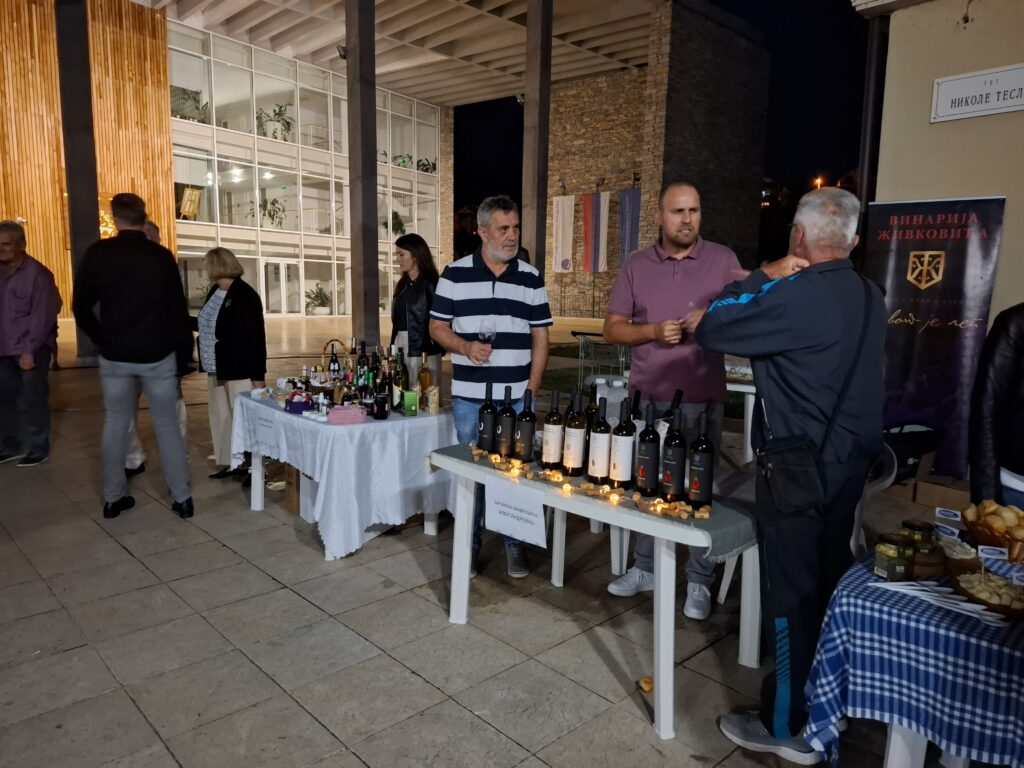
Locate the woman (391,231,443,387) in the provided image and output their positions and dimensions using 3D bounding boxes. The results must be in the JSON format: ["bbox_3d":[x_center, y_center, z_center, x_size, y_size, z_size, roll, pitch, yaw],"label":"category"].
[{"bbox_3d":[-0.599,-0.092,4.401,0.420,1.720,0.300,7,10,41],"label":"woman"}]

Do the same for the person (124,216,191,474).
[{"bbox_3d":[-2.616,-0.274,4.958,0.510,1.837,0.340,0,7,-5],"label":"person"}]

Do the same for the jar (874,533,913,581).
[{"bbox_3d":[0.905,0.406,1.608,0.086,0.090,0.086,1,7,0],"label":"jar"}]

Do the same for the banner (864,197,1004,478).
[{"bbox_3d":[2.970,-0.271,4.931,0.860,2.070,0.120,4,8,27],"label":"banner"}]

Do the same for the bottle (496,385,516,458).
[{"bbox_3d":[-0.021,0.149,2.790,0.077,0.299,0.077,1,7,0],"label":"bottle"}]

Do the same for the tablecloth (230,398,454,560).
[{"bbox_3d":[-1.030,0.441,4.096,0.860,0.670,1.380,-5,9,-40],"label":"tablecloth"}]

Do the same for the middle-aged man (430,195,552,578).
[{"bbox_3d":[-0.086,0.006,3.318,0.600,1.802,0.380,0,7,-10],"label":"middle-aged man"}]

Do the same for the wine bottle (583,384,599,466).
[{"bbox_3d":[0.321,0.154,2.688,0.074,0.311,0.074,1,7,0],"label":"wine bottle"}]

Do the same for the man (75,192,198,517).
[{"bbox_3d":[-2.230,-0.163,4.020,0.620,1.860,0.380,-2,8,-24],"label":"man"}]

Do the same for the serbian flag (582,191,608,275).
[{"bbox_3d":[4.035,-7.330,32.995,1.360,3.747,0.100,7,9,38],"label":"serbian flag"}]

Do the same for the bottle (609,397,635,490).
[{"bbox_3d":[0.379,0.205,2.344,0.075,0.300,0.075,1,7,0],"label":"bottle"}]

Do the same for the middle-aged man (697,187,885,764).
[{"bbox_3d":[0.878,0.285,2.068,0.520,1.661,0.550,7,9,40],"label":"middle-aged man"}]

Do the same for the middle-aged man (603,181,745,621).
[{"bbox_3d":[0.727,0.046,2.970,0.590,1.820,0.420,2,7,6],"label":"middle-aged man"}]

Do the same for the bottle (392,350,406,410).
[{"bbox_3d":[-0.628,-0.022,3.828,0.080,0.330,0.080,1,7,0],"label":"bottle"}]

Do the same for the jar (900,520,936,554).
[{"bbox_3d":[1.028,0.400,1.713,0.084,0.100,0.084,6,9,37],"label":"jar"}]

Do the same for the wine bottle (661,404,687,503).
[{"bbox_3d":[0.531,0.225,2.201,0.074,0.303,0.074,8,10,44],"label":"wine bottle"}]

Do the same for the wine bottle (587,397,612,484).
[{"bbox_3d":[0.317,0.199,2.418,0.077,0.303,0.077,5,8,30],"label":"wine bottle"}]

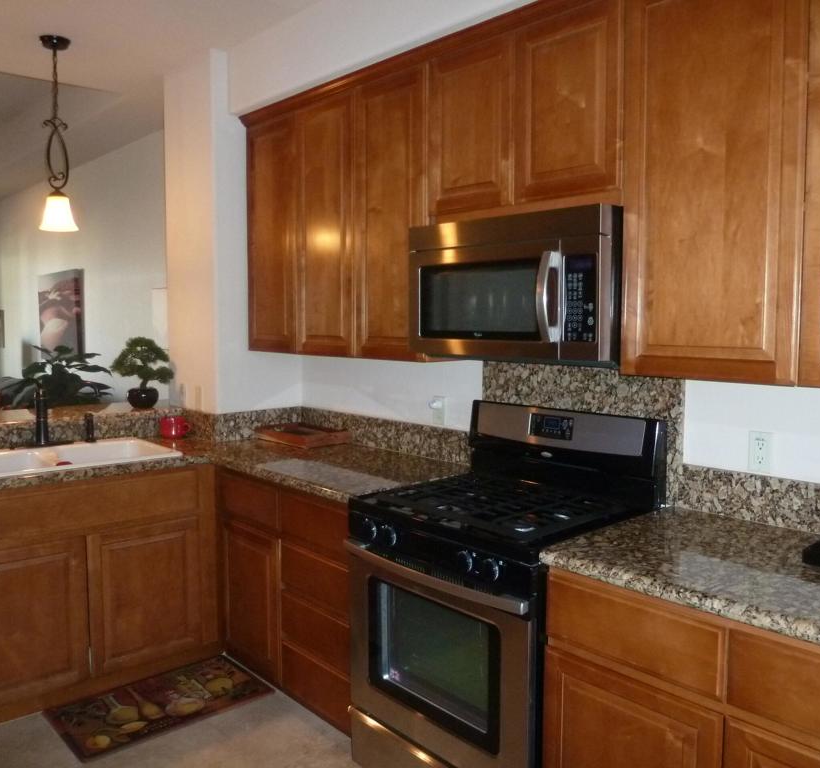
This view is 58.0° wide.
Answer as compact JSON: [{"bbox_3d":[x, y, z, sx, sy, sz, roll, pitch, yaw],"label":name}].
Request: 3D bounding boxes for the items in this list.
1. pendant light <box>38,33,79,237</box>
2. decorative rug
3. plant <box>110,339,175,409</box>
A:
[{"bbox_3d":[-1.521,-1.069,3.186,0.170,0.820,0.170,-4,6,-43],"label":"pendant light"},{"bbox_3d":[-0.954,1.212,2.838,0.735,0.012,0.435,-4,6,-43],"label":"decorative rug"},{"bbox_3d":[-1.330,-0.058,3.667,0.310,0.360,0.280,-4,6,-43],"label":"plant"}]

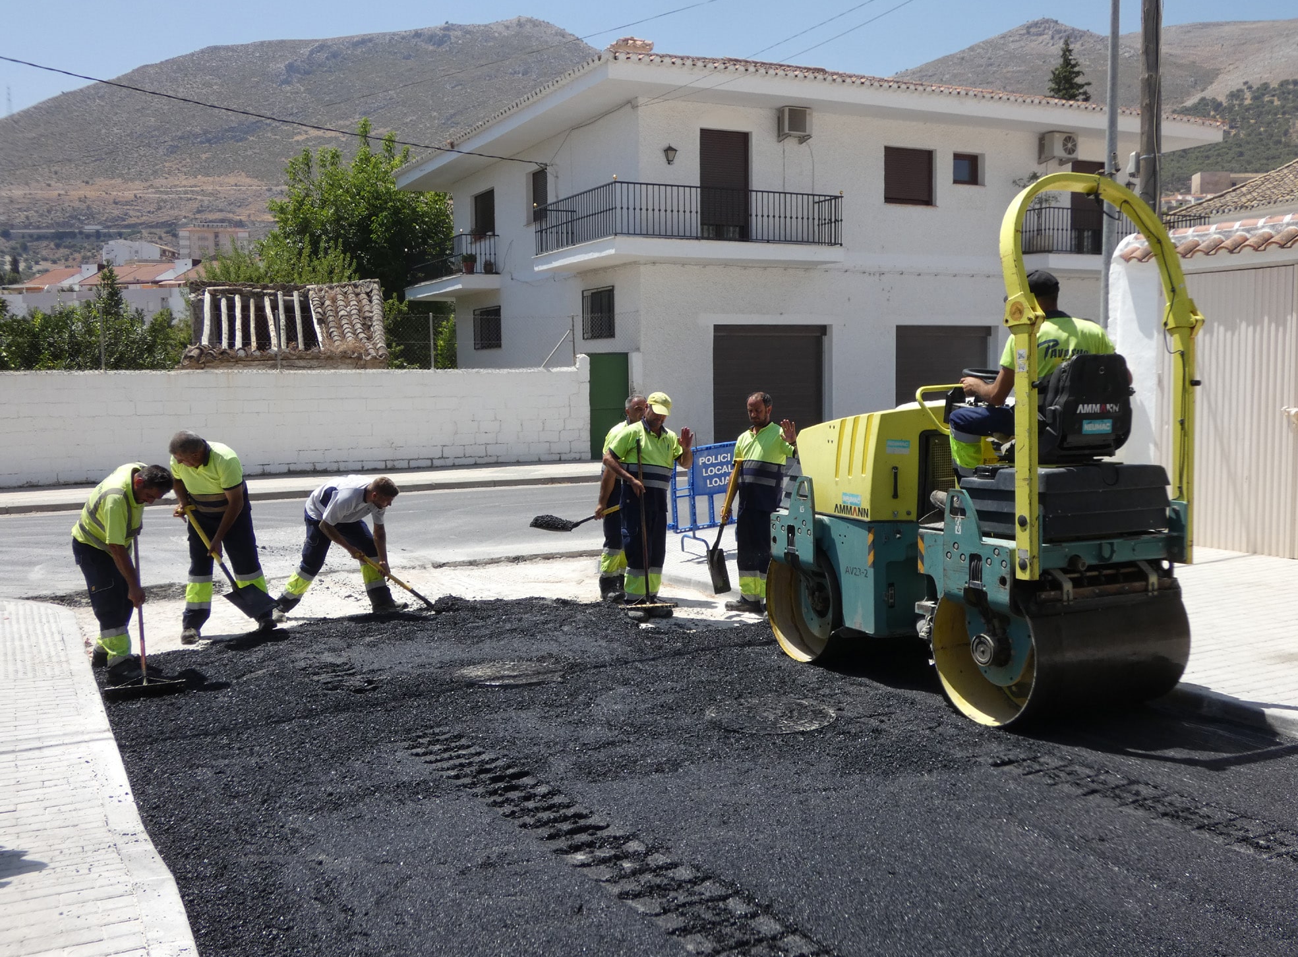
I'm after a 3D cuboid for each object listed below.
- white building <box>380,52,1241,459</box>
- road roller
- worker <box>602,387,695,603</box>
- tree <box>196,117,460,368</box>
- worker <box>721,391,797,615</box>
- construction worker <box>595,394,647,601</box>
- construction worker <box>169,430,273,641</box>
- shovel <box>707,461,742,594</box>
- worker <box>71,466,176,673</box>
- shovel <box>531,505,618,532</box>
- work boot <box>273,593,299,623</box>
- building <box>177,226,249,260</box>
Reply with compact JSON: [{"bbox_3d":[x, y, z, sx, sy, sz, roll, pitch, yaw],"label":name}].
[{"bbox_3d":[3.057,-5.142,31.468,15.330,8.100,14.250,-3,6,-26],"label":"white building"},{"bbox_3d":[1.772,-0.191,7.081,1.142,2.714,2.382,-3,6,-28],"label":"road roller"},{"bbox_3d":[-0.011,0.182,9.524,0.680,1.710,0.460,-2,5,-14],"label":"worker"},{"bbox_3d":[-9.713,-6.004,37.612,7.800,9.700,7.000,-1,5,0],"label":"tree"},{"bbox_3d":[0.845,0.168,9.681,0.640,1.690,0.460,0,5,13],"label":"worker"},{"bbox_3d":[-0.188,0.137,10.187,0.600,1.690,0.500,-3,5,-23],"label":"construction worker"},{"bbox_3d":[-3.114,0.370,8.995,0.660,1.500,0.540,-1,5,-3],"label":"construction worker"},{"bbox_3d":[0.625,0.388,9.602,0.220,1.070,0.160,7,5,-18],"label":"shovel"},{"bbox_3d":[-3.426,0.546,7.985,0.680,1.330,0.520,-1,5,-2],"label":"worker"},{"bbox_3d":[-0.470,0.258,10.172,1.020,0.180,0.270,-13,5,-2],"label":"shovel"},{"bbox_3d":[-2.761,0.981,9.420,0.130,0.200,0.290,-4,6,-30],"label":"work boot"},{"bbox_3d":[-139.033,-73.456,401.010,23.000,16.000,13.000,-2,5,-17],"label":"building"}]

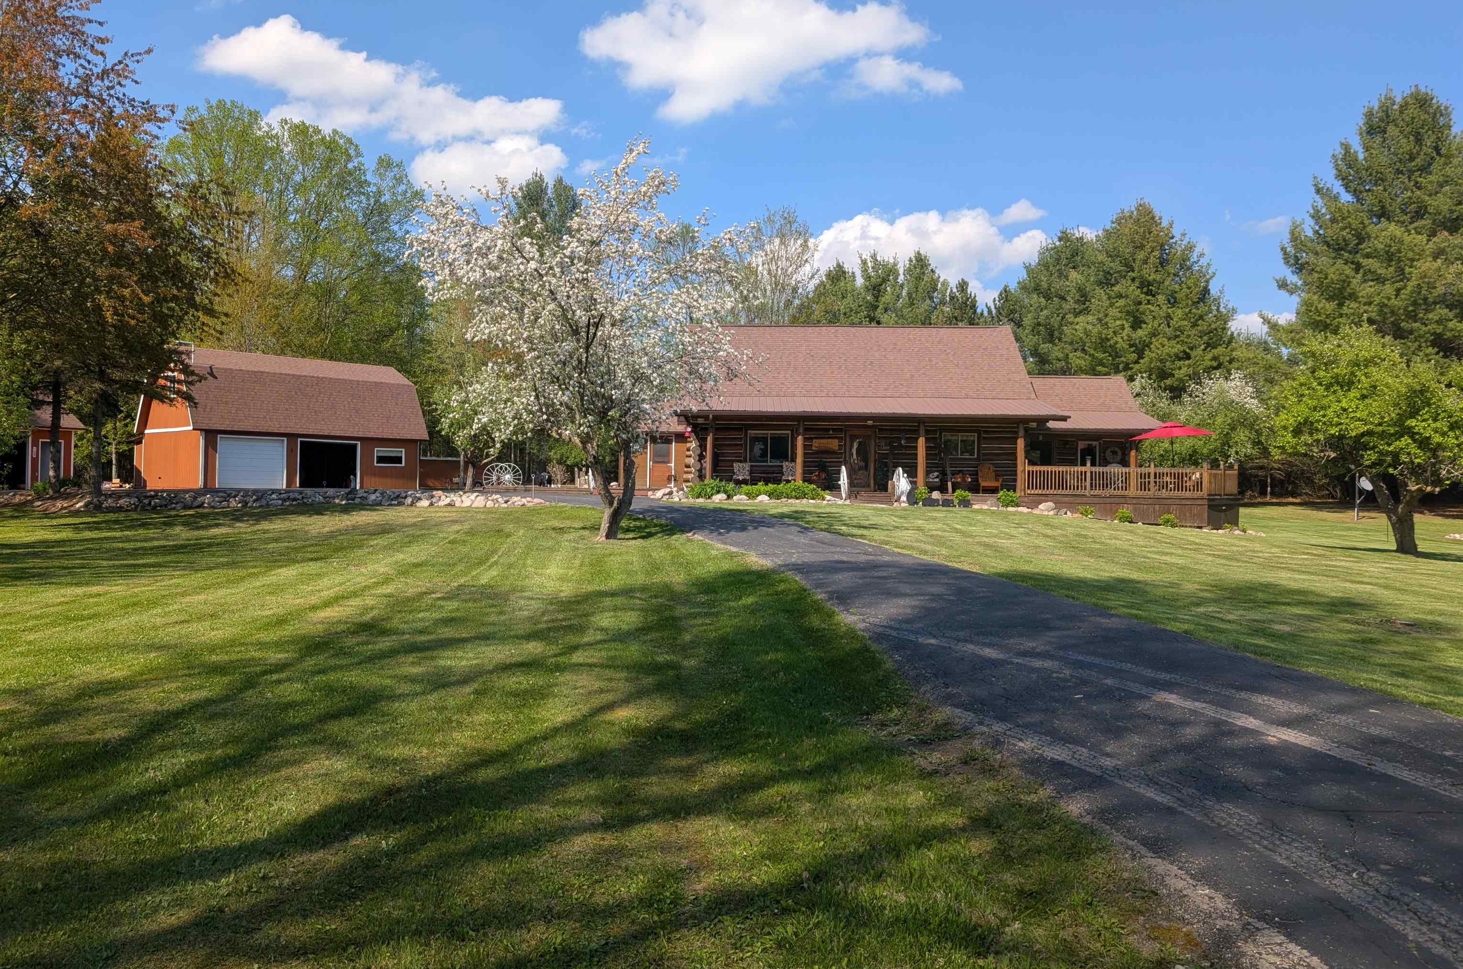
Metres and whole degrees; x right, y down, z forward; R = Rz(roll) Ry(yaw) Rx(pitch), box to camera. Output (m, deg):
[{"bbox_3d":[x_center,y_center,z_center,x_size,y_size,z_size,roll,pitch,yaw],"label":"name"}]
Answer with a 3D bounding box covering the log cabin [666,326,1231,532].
[{"bbox_3d":[7.813,-2.539,39.484,18.715,7.600,11.000,1,0,2],"label":"log cabin"}]

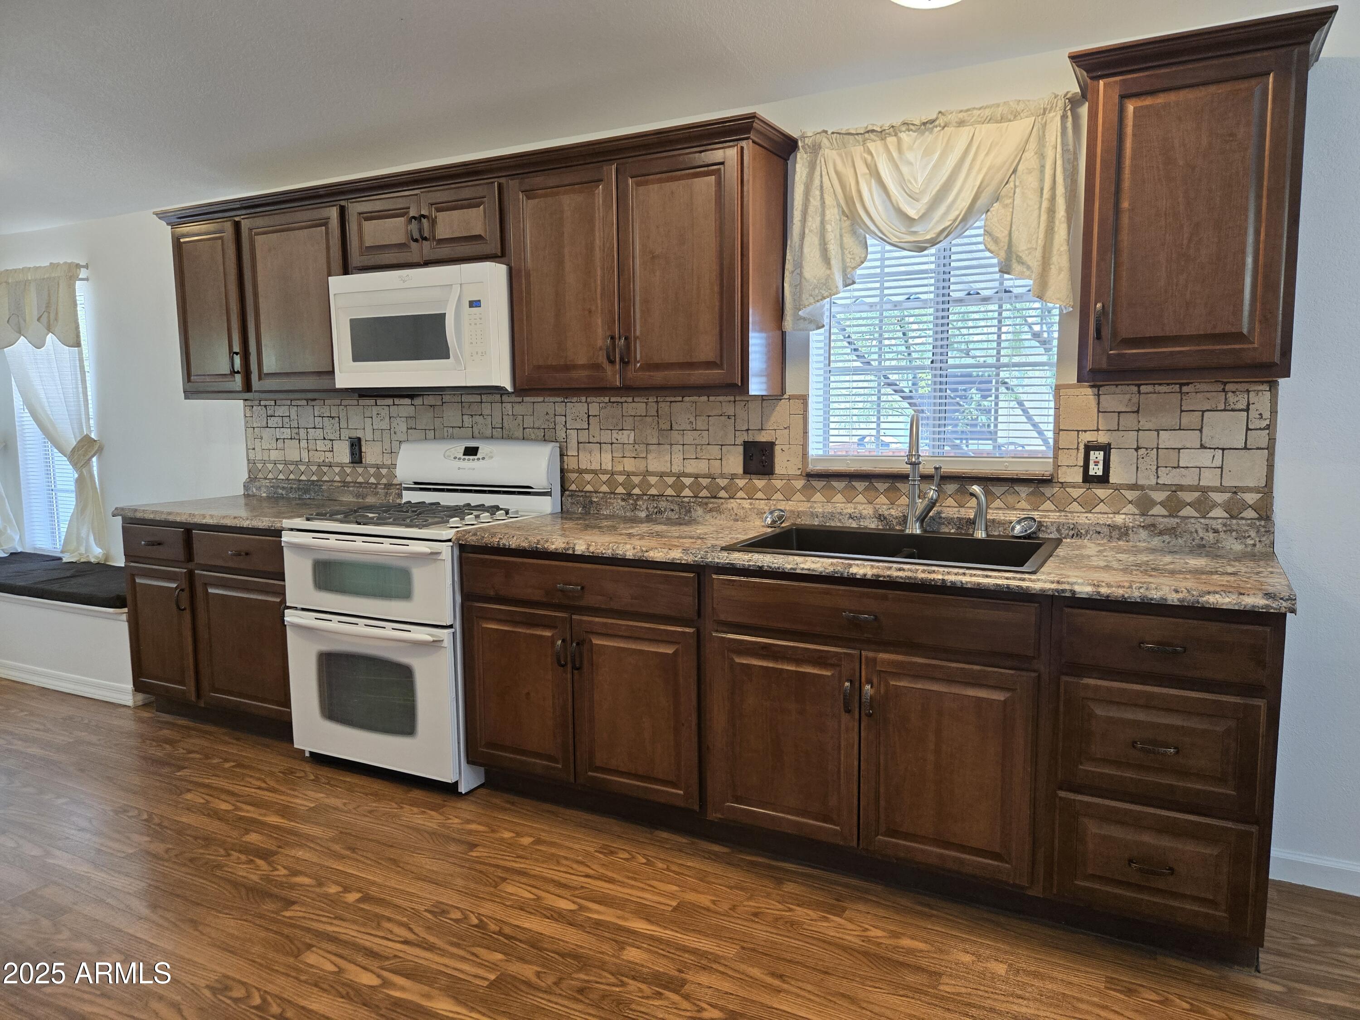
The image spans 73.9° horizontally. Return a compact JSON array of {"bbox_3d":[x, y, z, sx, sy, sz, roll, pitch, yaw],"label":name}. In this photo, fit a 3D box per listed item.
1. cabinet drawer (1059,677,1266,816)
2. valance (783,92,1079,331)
[{"bbox_3d":[1.183,0.510,2.241,0.407,0.261,0.480,3,7,28],"label":"cabinet drawer"},{"bbox_3d":[0.740,-0.876,2.748,0.873,0.615,0.100,3,7,28],"label":"valance"}]

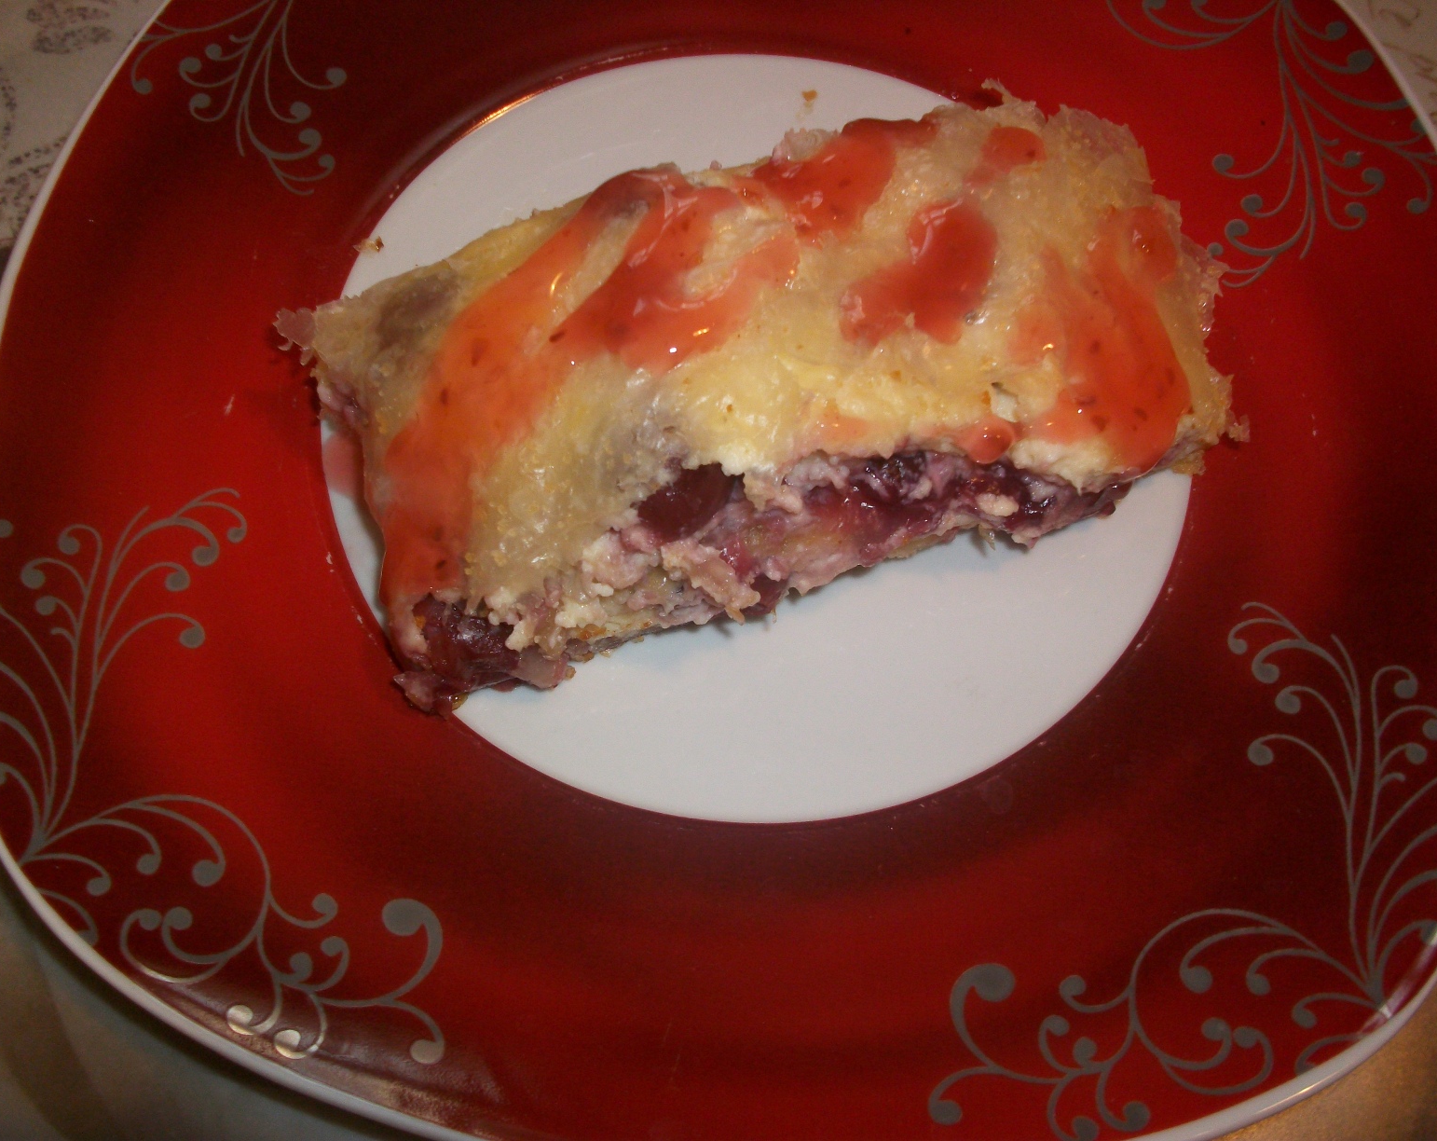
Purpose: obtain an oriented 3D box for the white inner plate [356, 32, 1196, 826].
[{"bbox_3d":[0.007,-0.030,0.246,0.154,0.010,0.154,1,68,-2],"label":"white inner plate"}]

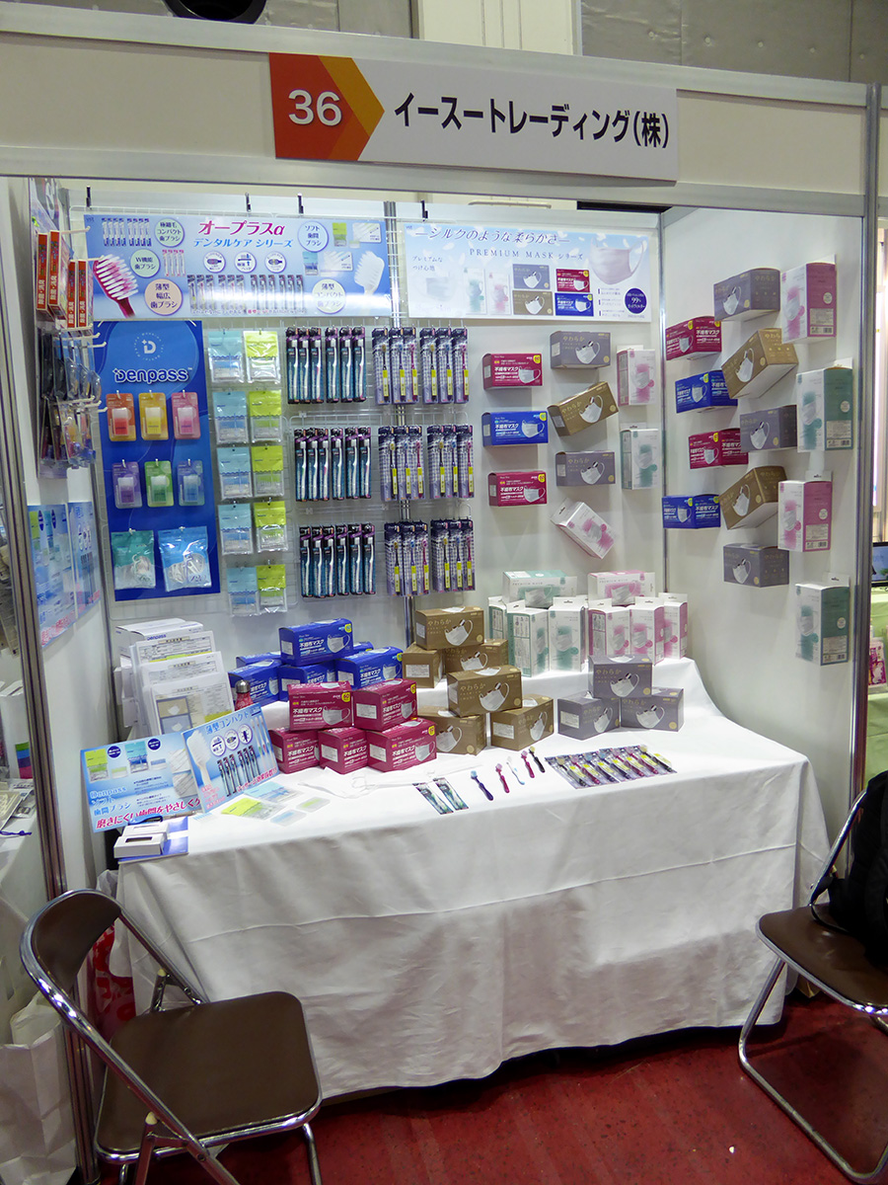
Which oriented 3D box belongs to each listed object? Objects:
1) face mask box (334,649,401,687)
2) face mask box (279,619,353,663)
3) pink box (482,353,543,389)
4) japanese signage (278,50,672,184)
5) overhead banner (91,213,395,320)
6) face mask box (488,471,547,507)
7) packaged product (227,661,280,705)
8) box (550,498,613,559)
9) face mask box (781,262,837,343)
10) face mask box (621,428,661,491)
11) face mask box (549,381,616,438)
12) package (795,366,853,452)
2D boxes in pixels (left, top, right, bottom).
[{"bbox_3d":[-0.222,0.251,2.569,0.203,0.107,0.093,-10,11,-43],"label":"face mask box"},{"bbox_3d":[-0.397,0.157,2.567,0.201,0.106,0.098,-8,10,-36],"label":"face mask box"},{"bbox_3d":[0.236,-0.756,2.820,0.179,0.106,0.095,-5,9,-14],"label":"pink box"},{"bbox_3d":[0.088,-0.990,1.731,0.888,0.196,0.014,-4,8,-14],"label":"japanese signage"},{"bbox_3d":[-0.621,-1.012,2.571,0.913,0.301,0.018,-5,8,-14],"label":"overhead banner"},{"bbox_3d":[0.258,-0.361,2.869,0.179,0.106,0.095,-4,7,-14],"label":"face mask box"},{"bbox_3d":[-0.571,0.282,2.475,0.096,0.107,0.201,1,8,28],"label":"packaged product"},{"bbox_3d":[0.506,-0.231,2.952,0.213,0.103,0.087,40,-6,-17],"label":"box"},{"bbox_3d":[0.971,-0.764,2.186,0.087,0.184,0.102,-4,6,-14],"label":"face mask box"},{"bbox_3d":[0.710,-0.479,2.967,0.104,0.204,0.085,-5,8,-14],"label":"face mask box"},{"bbox_3d":[0.490,-0.641,2.886,0.196,0.108,0.097,-27,13,-10],"label":"face mask box"},{"bbox_3d":[0.999,-0.473,2.154,0.085,0.204,0.104,-4,6,-14],"label":"package"}]

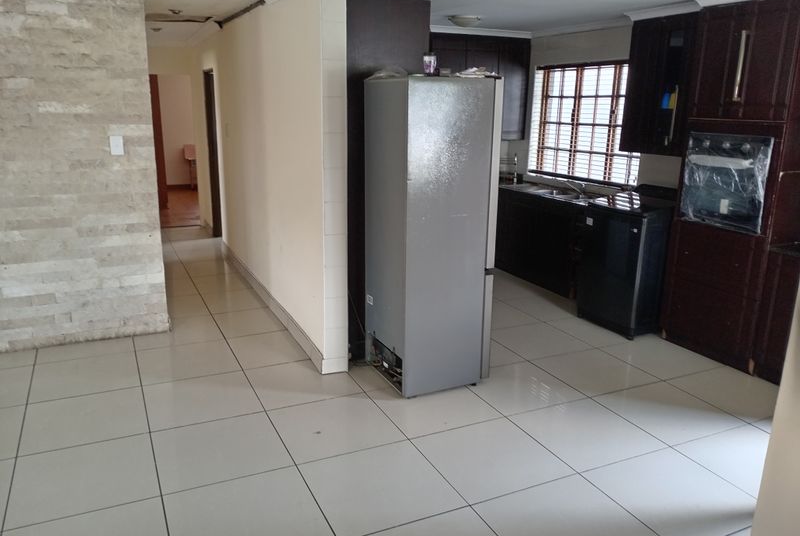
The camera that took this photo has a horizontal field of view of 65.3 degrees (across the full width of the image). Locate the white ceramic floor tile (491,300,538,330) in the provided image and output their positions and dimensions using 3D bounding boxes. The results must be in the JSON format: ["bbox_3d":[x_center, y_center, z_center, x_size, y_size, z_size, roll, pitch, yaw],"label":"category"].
[{"bbox_3d":[0.765,0.403,5.145,0.597,0.012,0.597,-6,16,-25],"label":"white ceramic floor tile"}]

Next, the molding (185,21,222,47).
[{"bbox_3d":[-2.250,-2.620,7.029,0.085,0.088,2.100,-6,16,-25],"label":"molding"}]

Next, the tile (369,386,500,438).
[{"bbox_3d":[0.192,0.793,3.603,0.597,0.012,0.597,-6,16,-25],"label":"tile"}]

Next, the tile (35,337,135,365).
[{"bbox_3d":[-2.147,0.566,4.292,0.600,0.010,0.300,-6,16,-25],"label":"tile"}]

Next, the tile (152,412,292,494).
[{"bbox_3d":[-0.896,0.902,3.106,0.600,0.010,0.600,-6,16,-25],"label":"tile"}]

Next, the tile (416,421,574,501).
[{"bbox_3d":[0.447,0.933,3.080,0.600,0.012,0.600,-6,16,-25],"label":"tile"}]

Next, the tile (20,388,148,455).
[{"bbox_3d":[-1.695,0.812,3.376,0.600,0.010,0.600,-6,16,-25],"label":"tile"}]

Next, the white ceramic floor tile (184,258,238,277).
[{"bbox_3d":[-1.954,0.016,6.473,0.462,0.010,0.600,-6,16,-25],"label":"white ceramic floor tile"}]

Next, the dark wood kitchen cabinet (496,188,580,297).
[{"bbox_3d":[1.530,-0.314,6.246,0.582,0.860,1.380,-6,16,-25],"label":"dark wood kitchen cabinet"}]

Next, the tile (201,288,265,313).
[{"bbox_3d":[-1.430,0.293,5.426,0.486,0.012,0.600,-6,16,-25],"label":"tile"}]

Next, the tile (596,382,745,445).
[{"bbox_3d":[1.530,0.823,3.585,0.600,0.010,0.600,-6,16,-25],"label":"tile"}]

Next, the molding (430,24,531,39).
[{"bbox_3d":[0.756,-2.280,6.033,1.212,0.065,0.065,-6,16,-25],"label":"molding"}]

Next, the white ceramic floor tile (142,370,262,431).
[{"bbox_3d":[-1.154,0.758,3.629,0.600,0.010,0.600,-6,16,-25],"label":"white ceramic floor tile"}]

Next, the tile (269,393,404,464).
[{"bbox_3d":[-0.349,0.847,3.351,0.597,0.012,0.597,-6,16,-25],"label":"tile"}]

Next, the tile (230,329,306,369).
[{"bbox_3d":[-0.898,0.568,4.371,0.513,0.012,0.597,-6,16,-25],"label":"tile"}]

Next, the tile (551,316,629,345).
[{"bbox_3d":[1.559,0.490,4.884,0.600,0.010,0.600,-6,16,-25],"label":"tile"}]

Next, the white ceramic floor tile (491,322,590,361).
[{"bbox_3d":[1.020,0.544,4.627,0.597,0.012,0.597,-6,16,-25],"label":"white ceramic floor tile"}]

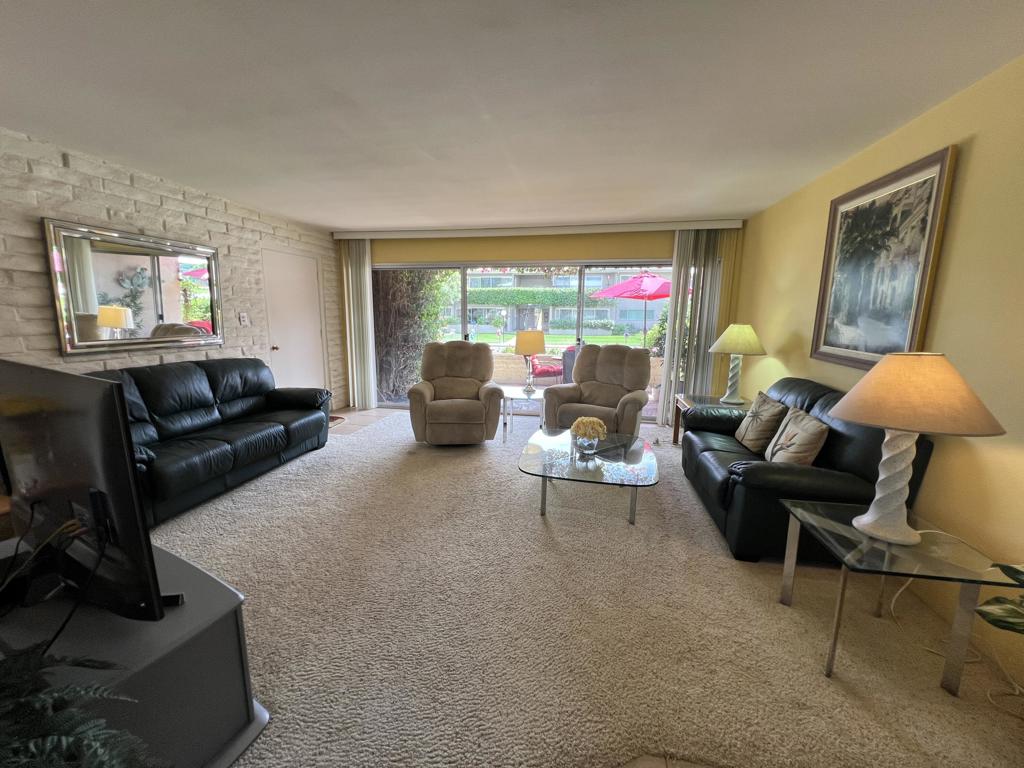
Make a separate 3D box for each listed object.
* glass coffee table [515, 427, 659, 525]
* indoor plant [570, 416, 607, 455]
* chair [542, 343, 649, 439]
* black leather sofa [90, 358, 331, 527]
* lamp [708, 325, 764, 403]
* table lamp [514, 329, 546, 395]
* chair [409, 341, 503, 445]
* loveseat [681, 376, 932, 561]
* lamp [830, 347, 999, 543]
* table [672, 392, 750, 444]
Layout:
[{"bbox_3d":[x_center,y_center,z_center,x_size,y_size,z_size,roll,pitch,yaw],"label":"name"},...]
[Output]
[{"bbox_3d":[0.542,0.695,2.804,0.910,0.395,0.940,2,11,10],"label":"glass coffee table"},{"bbox_3d":[0.553,0.362,2.763,0.255,0.270,0.255,2,11,10],"label":"indoor plant"},{"bbox_3d":[0.982,0.135,4.064,0.970,1.050,0.920,8,13,35],"label":"chair"},{"bbox_3d":[-2.470,0.329,3.163,0.860,0.930,1.960,3,11,13],"label":"black leather sofa"},{"bbox_3d":[2.163,-0.185,3.708,0.480,0.750,0.480,2,11,10],"label":"lamp"},{"bbox_3d":[0.198,-0.241,4.279,0.335,0.690,0.335,2,11,10],"label":"table lamp"},{"bbox_3d":[-0.609,0.064,4.377,0.970,1.050,0.920,0,10,-4],"label":"chair"},{"bbox_3d":[1.760,0.466,2.712,0.830,0.900,1.440,2,11,10],"label":"loveseat"},{"bbox_3d":[1.572,0.254,1.552,0.485,0.735,0.485,2,11,10],"label":"lamp"},{"bbox_3d":[2.021,0.445,3.827,0.670,0.545,0.640,2,11,10],"label":"table"}]

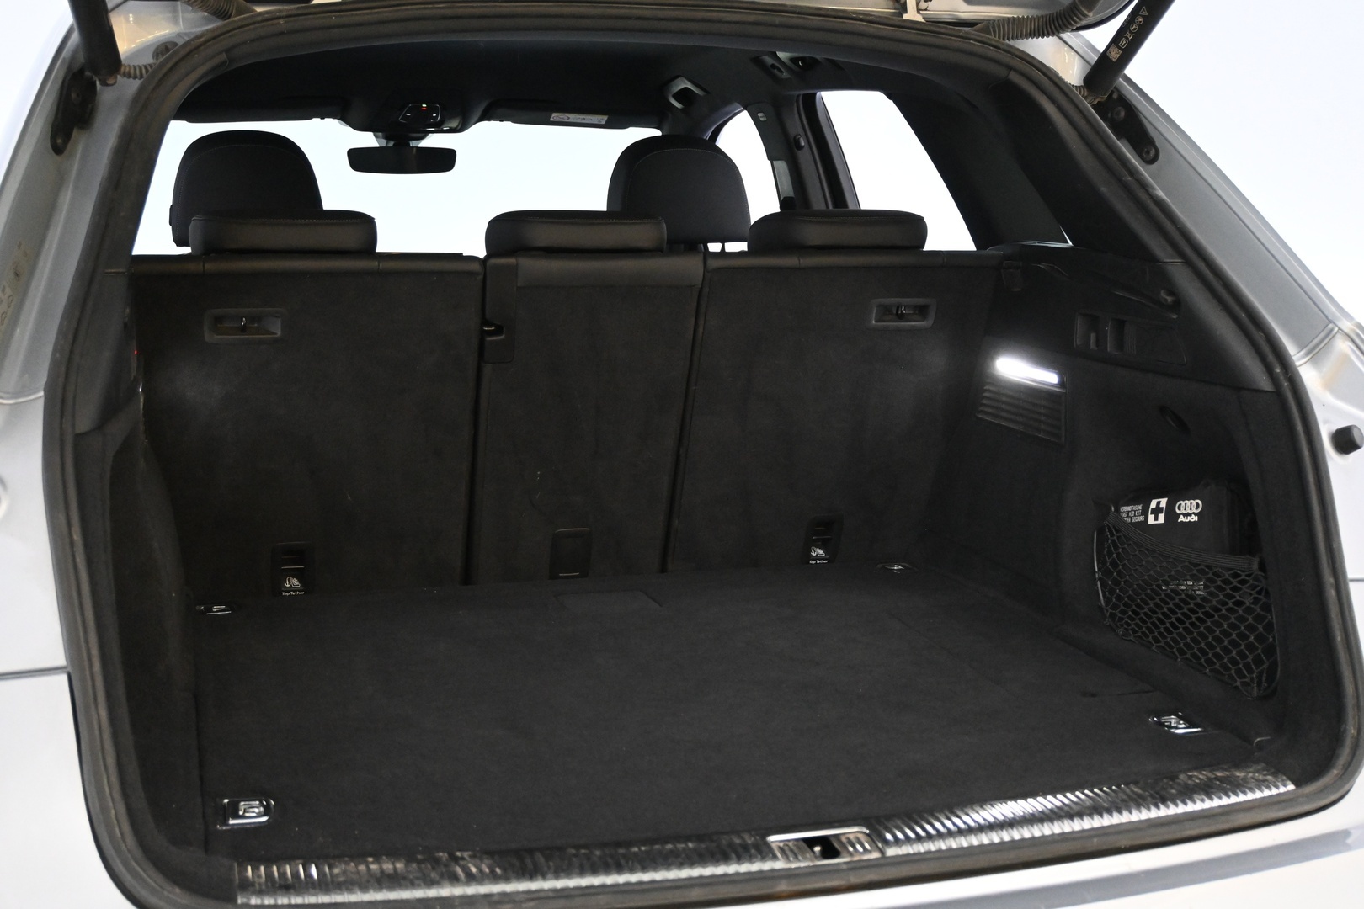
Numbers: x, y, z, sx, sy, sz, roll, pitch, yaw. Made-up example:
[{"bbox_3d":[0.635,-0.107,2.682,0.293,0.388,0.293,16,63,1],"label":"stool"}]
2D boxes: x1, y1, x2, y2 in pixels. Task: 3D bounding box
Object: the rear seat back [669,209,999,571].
[{"bbox_3d":[0.192,-0.104,2.358,0.450,0.540,0.200,-2,28,-17],"label":"rear seat back"}]

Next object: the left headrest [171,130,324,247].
[{"bbox_3d":[-0.735,-0.450,2.767,0.250,0.200,0.125,-2,16,-17],"label":"left headrest"}]

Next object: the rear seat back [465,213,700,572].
[{"bbox_3d":[-0.158,-0.089,2.243,0.290,0.540,0.190,-2,28,-17],"label":"rear seat back"}]

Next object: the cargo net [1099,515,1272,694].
[{"bbox_3d":[0.561,0.158,1.848,0.055,0.140,0.325,-2,10,-17],"label":"cargo net"}]

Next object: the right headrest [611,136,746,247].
[{"bbox_3d":[-0.001,-0.484,2.998,0.250,0.200,0.125,-2,16,-17],"label":"right headrest"}]

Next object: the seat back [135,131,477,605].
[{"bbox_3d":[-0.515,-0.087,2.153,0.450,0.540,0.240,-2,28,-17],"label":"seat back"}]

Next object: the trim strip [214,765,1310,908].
[{"bbox_3d":[0.120,0.330,1.411,0.975,0.030,0.130,-2,10,-17],"label":"trim strip"}]

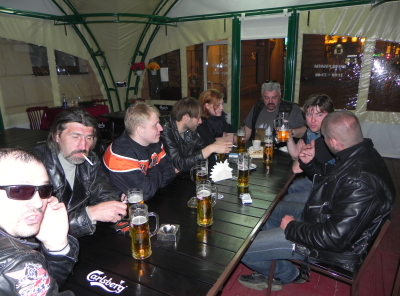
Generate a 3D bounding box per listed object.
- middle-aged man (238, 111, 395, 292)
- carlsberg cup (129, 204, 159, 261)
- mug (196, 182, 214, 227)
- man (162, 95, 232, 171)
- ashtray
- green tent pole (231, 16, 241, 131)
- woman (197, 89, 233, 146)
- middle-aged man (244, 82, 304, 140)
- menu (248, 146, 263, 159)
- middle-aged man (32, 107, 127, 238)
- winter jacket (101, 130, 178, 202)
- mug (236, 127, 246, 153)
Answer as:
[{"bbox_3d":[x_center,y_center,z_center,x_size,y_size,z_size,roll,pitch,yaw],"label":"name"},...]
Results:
[{"bbox_3d":[0.586,0.402,1.678,0.840,1.230,0.620,8,17,32],"label":"middle-aged man"},{"bbox_3d":[-0.207,0.316,1.135,0.104,0.190,0.071,-1,14,0],"label":"carlsberg cup"},{"bbox_3d":[0.041,0.254,1.406,0.114,0.200,0.074,-9,17,-29],"label":"mug"},{"bbox_3d":[0.020,0.242,2.309,0.660,1.250,0.520,5,16,23],"label":"man"},{"bbox_3d":[-0.132,0.361,1.278,0.078,0.031,0.078,1,14,9],"label":"ashtray"},{"bbox_3d":[0.647,-1.117,5.390,0.135,2.307,0.135,7,16,27],"label":"green tent pole"},{"bbox_3d":[0.228,0.115,2.723,0.640,1.280,0.460,4,15,18],"label":"woman"},{"bbox_3d":[0.683,0.048,2.892,0.620,1.330,0.700,5,15,23],"label":"middle-aged man"},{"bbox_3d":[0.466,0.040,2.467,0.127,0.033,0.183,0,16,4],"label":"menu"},{"bbox_3d":[-0.630,0.438,1.551,0.700,1.270,0.600,10,18,37],"label":"middle-aged man"},{"bbox_3d":[-0.370,0.211,1.782,0.470,0.540,0.530,2,14,13],"label":"winter jacket"},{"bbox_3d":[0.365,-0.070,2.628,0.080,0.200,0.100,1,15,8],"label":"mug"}]

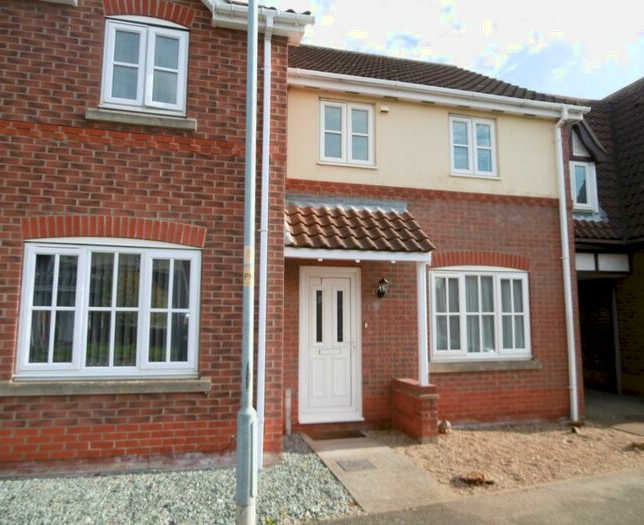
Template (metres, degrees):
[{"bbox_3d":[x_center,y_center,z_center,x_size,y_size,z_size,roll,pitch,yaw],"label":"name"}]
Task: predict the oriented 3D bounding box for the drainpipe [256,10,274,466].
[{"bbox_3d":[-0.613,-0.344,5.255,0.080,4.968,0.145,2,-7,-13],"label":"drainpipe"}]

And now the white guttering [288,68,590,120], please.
[{"bbox_3d":[1.865,-2.541,7.419,5.195,0.188,0.175,2,-7,-13],"label":"white guttering"}]

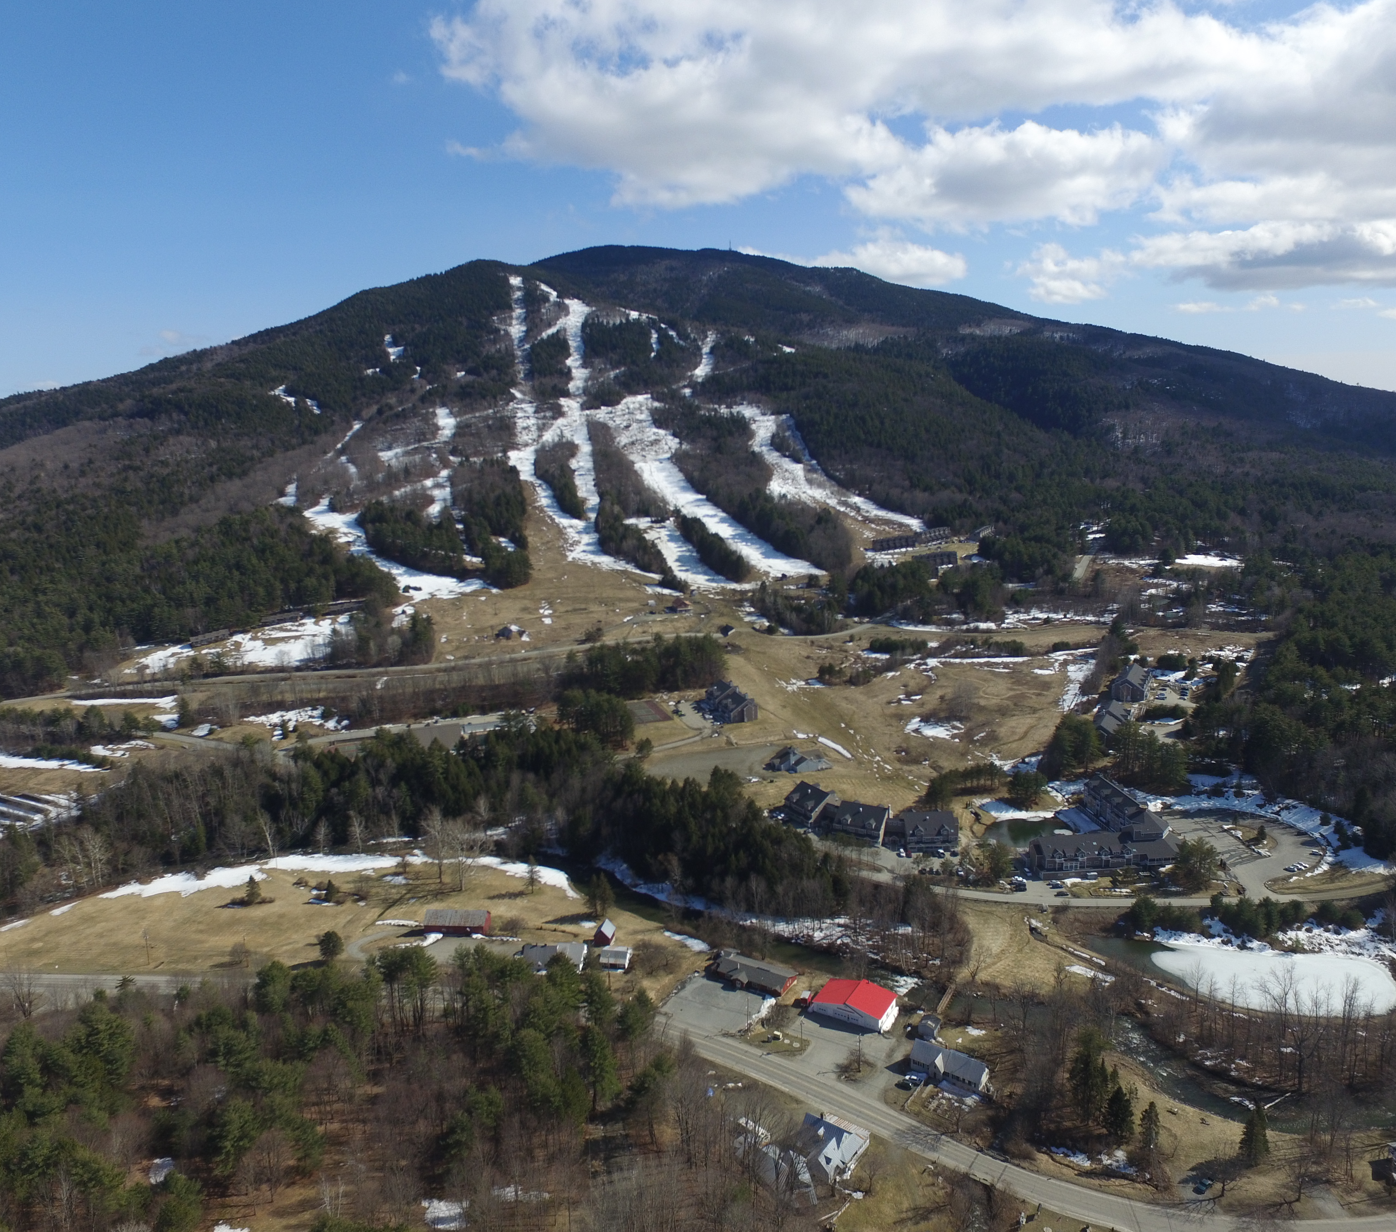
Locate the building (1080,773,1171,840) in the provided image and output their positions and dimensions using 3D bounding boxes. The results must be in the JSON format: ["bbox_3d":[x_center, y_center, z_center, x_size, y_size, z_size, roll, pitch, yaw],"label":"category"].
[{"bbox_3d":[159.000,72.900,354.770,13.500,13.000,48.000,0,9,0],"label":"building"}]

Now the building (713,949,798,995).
[{"bbox_3d":[17.000,102.850,274.970,21.500,4.800,10.800,5,10,30],"label":"building"}]

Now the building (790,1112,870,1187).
[{"bbox_3d":[28.280,112.700,203.220,12.600,7.800,16.800,7,11,38],"label":"building"}]

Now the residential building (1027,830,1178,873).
[{"bbox_3d":[138.000,79.230,324.390,46.000,10.000,13.500,-1,9,-5],"label":"residential building"}]

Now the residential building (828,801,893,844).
[{"bbox_3d":[59.800,74.710,344.930,17.500,11.500,13.200,5,10,30],"label":"residential building"}]

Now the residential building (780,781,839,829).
[{"bbox_3d":[42.000,69.690,354.260,13.500,11.500,17.300,-6,11,-35],"label":"residential building"}]

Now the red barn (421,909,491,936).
[{"bbox_3d":[-76.500,97.400,302.970,19.300,6.800,7.500,0,9,2],"label":"red barn"}]

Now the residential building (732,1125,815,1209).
[{"bbox_3d":[15.230,114.370,197.440,16.000,6.300,9.000,7,11,38],"label":"residential building"}]

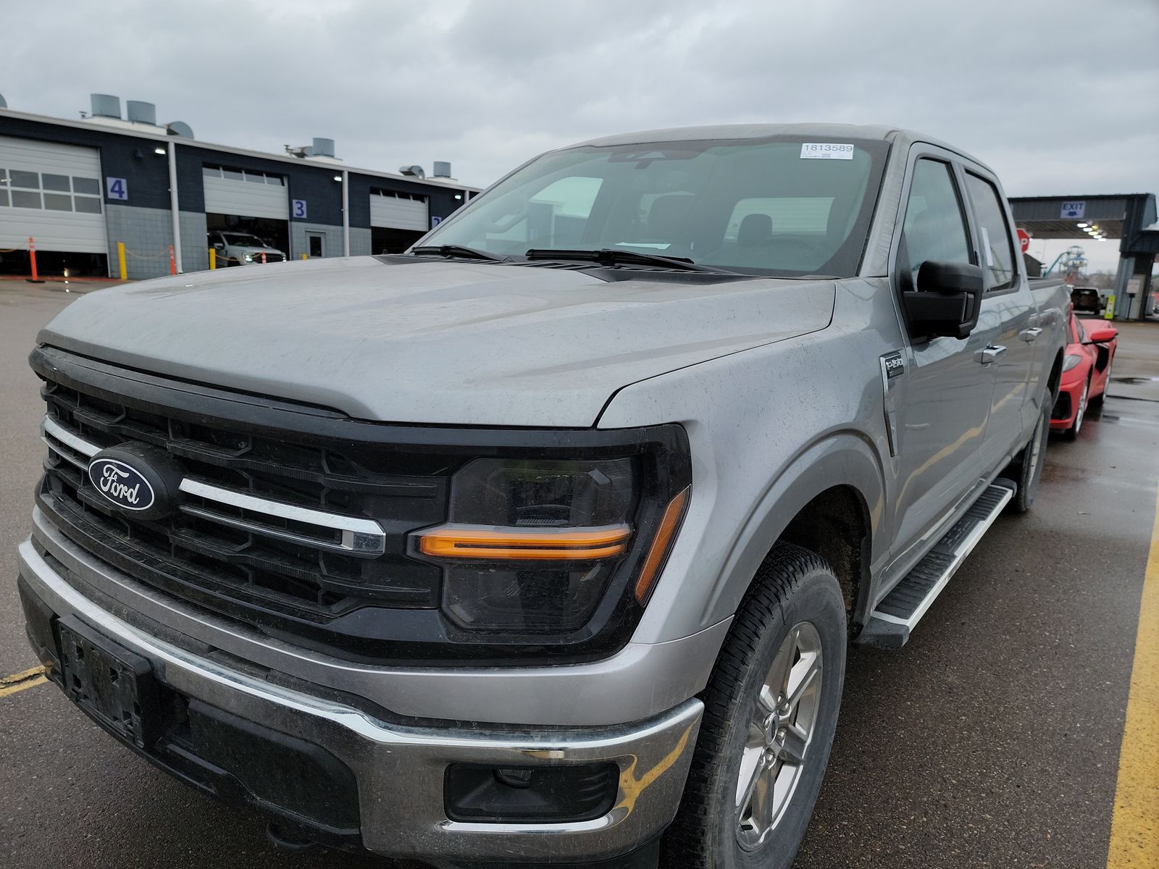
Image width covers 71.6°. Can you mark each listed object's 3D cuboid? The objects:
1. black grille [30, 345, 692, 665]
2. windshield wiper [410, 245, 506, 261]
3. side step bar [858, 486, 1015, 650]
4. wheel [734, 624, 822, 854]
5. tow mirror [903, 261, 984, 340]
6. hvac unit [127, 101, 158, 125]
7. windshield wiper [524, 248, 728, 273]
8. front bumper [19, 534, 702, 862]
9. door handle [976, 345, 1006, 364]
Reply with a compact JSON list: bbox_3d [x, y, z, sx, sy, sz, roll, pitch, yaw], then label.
[{"bbox_3d":[-0.731,0.059,1.568,1.920,0.410,0.390,10,14,35],"label":"black grille"},{"bbox_3d":[-0.398,-0.591,2.646,0.090,0.070,0.620,-8,15,-40],"label":"windshield wiper"},{"bbox_3d":[1.424,0.399,3.061,0.180,0.090,2.080,10,14,35],"label":"side step bar"},{"bbox_3d":[0.368,0.636,1.800,0.200,0.492,0.492,10,14,35],"label":"wheel"},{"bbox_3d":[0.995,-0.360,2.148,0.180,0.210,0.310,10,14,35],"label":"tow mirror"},{"bbox_3d":[-16.790,-12.320,30.800,0.980,0.740,0.980,9,14,35],"label":"hvac unit"},{"bbox_3d":[0.142,-0.487,2.228,0.660,0.070,0.090,7,13,26],"label":"windshield wiper"},{"bbox_3d":[-0.736,0.448,1.655,1.990,0.410,0.480,10,14,35],"label":"front bumper"},{"bbox_3d":[1.444,-0.279,2.823,0.065,0.055,0.260,10,14,35],"label":"door handle"}]

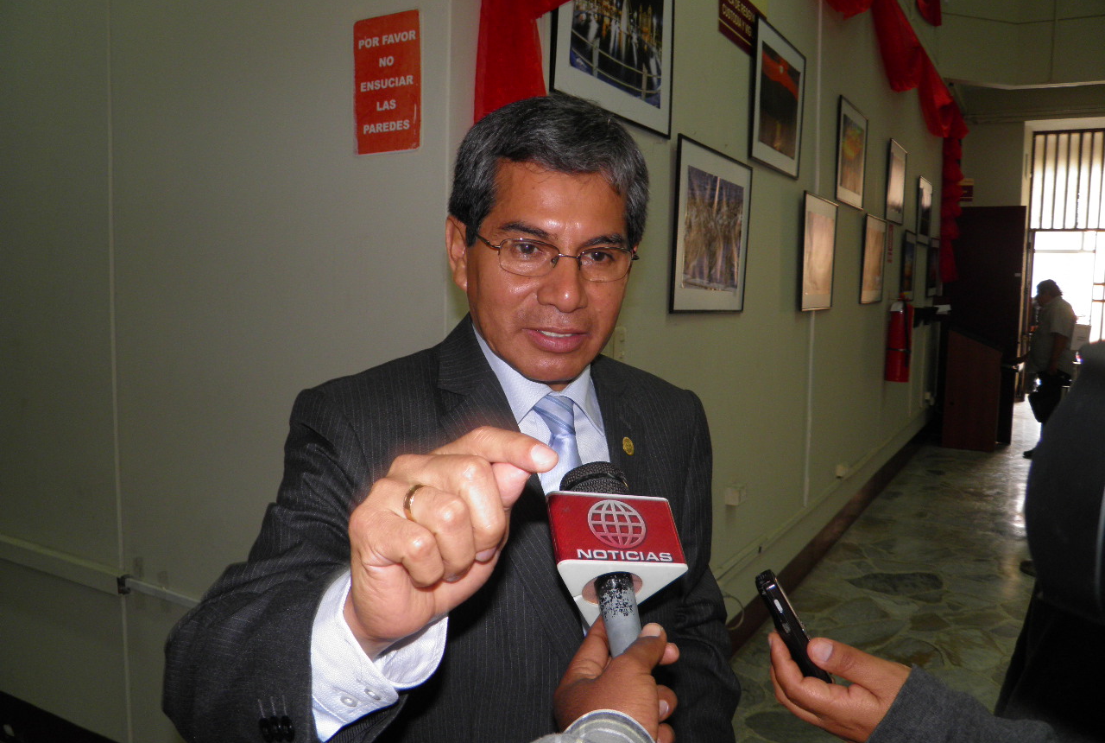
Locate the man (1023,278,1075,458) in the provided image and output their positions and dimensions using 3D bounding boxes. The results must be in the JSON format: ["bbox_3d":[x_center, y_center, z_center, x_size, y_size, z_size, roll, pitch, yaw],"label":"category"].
[{"bbox_3d":[4.708,-0.022,8.486,0.500,1.709,0.520,3,6,29],"label":"man"}]

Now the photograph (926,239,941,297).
[{"bbox_3d":[3.920,-1.055,9.202,0.030,0.576,0.780,3,6,29],"label":"photograph"}]

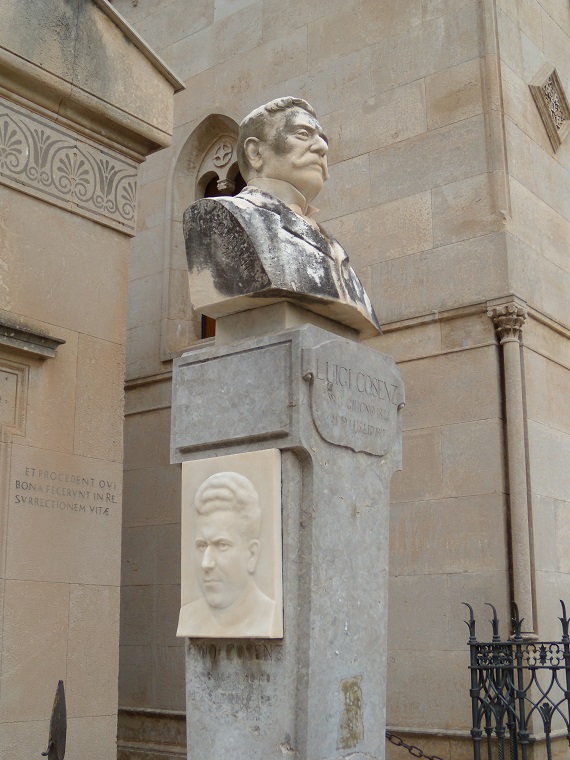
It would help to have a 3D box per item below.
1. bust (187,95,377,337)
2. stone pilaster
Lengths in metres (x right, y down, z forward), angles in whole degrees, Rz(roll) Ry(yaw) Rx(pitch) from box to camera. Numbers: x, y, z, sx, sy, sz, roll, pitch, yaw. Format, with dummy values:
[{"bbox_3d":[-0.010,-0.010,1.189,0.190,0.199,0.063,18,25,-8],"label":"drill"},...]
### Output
[{"bbox_3d":[0.030,-0.417,2.177,0.355,0.610,0.465,-11,-18,37],"label":"bust"},{"bbox_3d":[1.325,0.473,5.282,0.175,1.980,0.175,-11,-18,37],"label":"stone pilaster"}]

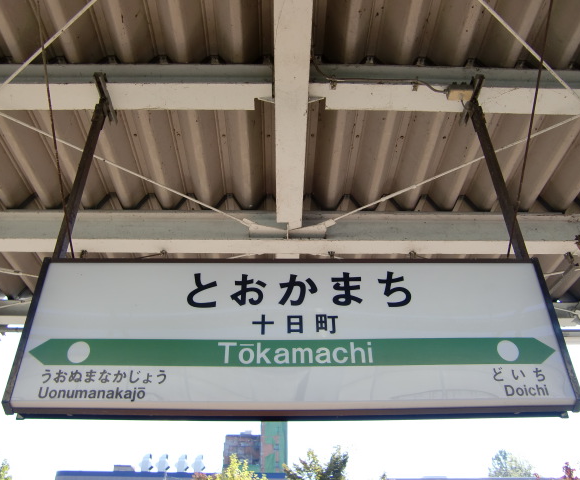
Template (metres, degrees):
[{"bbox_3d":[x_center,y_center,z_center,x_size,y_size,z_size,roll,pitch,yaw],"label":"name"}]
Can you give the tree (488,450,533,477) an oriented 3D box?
[{"bbox_3d":[18.000,22.500,39.200,4.600,12.000,4.600,0,-35,0],"label":"tree"}]

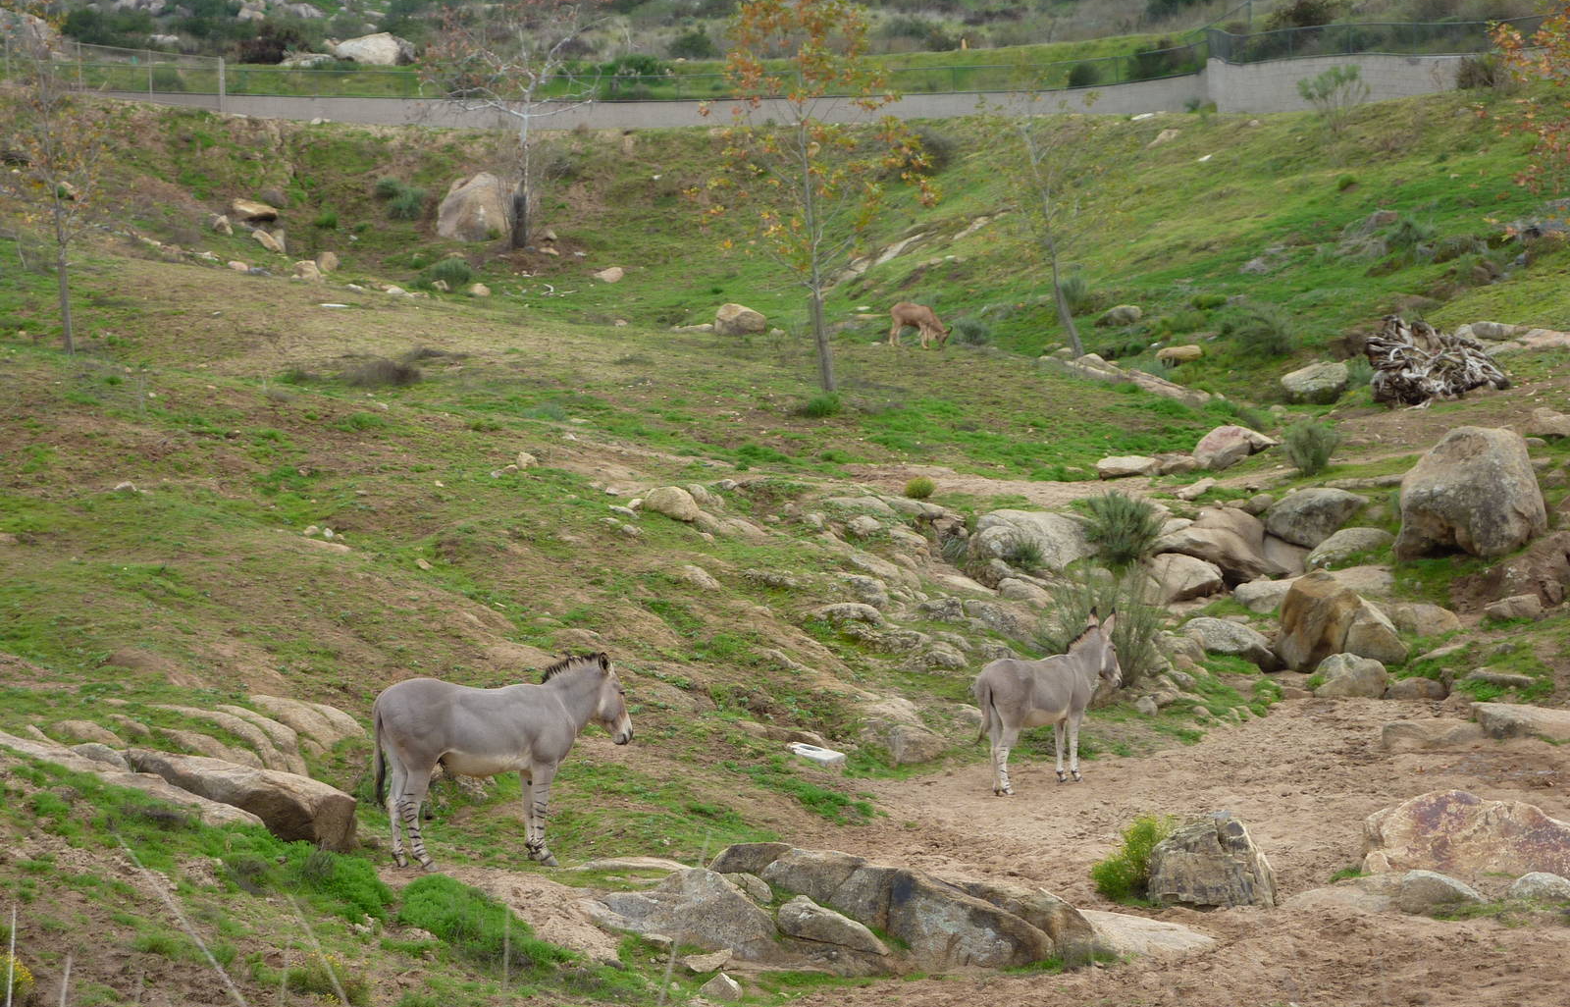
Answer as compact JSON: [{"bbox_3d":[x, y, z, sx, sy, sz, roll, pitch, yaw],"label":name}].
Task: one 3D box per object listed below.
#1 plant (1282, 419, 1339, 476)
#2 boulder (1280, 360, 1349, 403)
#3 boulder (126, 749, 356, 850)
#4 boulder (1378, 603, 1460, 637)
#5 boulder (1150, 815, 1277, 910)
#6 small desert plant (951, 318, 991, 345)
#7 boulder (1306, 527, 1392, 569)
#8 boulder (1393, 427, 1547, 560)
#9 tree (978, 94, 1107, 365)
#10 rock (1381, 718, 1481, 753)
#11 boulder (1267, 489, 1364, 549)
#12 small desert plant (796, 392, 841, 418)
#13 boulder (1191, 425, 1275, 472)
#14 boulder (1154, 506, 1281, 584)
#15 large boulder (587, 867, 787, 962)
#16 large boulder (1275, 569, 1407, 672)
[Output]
[{"bbox_3d":[7.959,-0.842,57.000,0.863,0.795,0.850,-3,-4,8],"label":"plant"},{"bbox_3d":[8.164,-1.871,58.000,1.077,0.660,0.850,0,2,0],"label":"boulder"},{"bbox_3d":[-3.745,2.040,26.000,1.497,0.656,0.850,-2,-4,2],"label":"boulder"},{"bbox_3d":[8.009,1.465,47.500,0.999,0.397,0.750,-3,-4,10],"label":"boulder"},{"bbox_3d":[2.676,2.238,23.600,0.799,0.571,0.650,-2,-4,6],"label":"boulder"},{"bbox_3d":[3.467,-3.193,70.000,0.750,0.500,0.700,-1,0,0],"label":"small desert plant"},{"bbox_3d":[7.269,0.577,48.500,1.100,0.510,0.800,-3,-1,8],"label":"boulder"},{"bbox_3d":[9.469,-0.119,52.000,2.033,1.733,1.700,-3,-4,10],"label":"boulder"},{"bbox_3d":[4.362,-4.680,63.000,2.135,4.397,2.100,0,2,0],"label":"tree"},{"bbox_3d":[6.611,2.377,38.500,1.040,0.330,0.700,-1,0,0],"label":"rock"},{"bbox_3d":[7.046,0.204,50.000,1.350,0.740,1.000,-3,-1,8],"label":"boulder"},{"bbox_3d":[0.506,-1.507,57.500,0.684,0.366,0.600,-2,-4,1],"label":"small desert plant"},{"bbox_3d":[6.559,-0.806,55.000,1.200,0.640,0.900,-1,0,0],"label":"boulder"},{"bbox_3d":[5.456,0.526,47.500,1.600,0.920,1.200,-1,0,0],"label":"boulder"},{"bbox_3d":[-0.678,2.838,26.000,1.380,0.600,0.950,-1,0,0],"label":"large boulder"},{"bbox_3d":[6.266,1.322,42.500,1.468,1.082,1.150,0,2,0],"label":"large boulder"}]

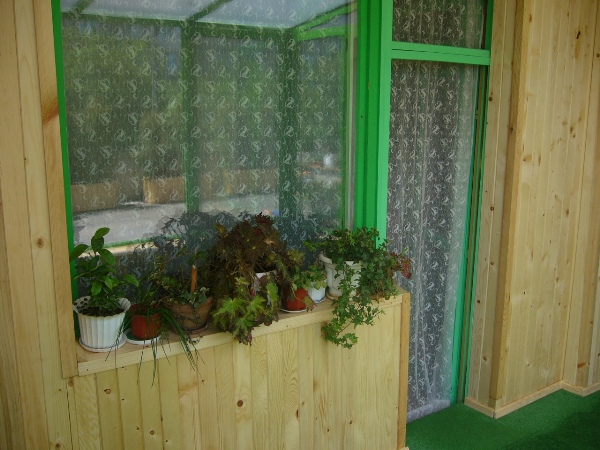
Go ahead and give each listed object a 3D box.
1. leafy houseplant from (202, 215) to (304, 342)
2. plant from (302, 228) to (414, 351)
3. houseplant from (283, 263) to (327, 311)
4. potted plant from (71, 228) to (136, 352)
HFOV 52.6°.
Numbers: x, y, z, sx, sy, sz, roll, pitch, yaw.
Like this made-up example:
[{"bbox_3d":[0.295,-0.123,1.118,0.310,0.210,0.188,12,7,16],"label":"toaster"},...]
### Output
[{"bbox_3d":[-0.207,0.217,2.687,0.500,0.520,0.330,-6,12,-33],"label":"leafy houseplant"},{"bbox_3d":[0.291,0.280,3.036,0.580,0.525,0.330,-6,12,-33],"label":"plant"},{"bbox_3d":[0.018,0.284,2.895,0.230,0.200,0.170,-6,12,-33],"label":"houseplant"},{"bbox_3d":[-0.767,0.236,2.385,0.255,0.455,0.240,-6,12,-33],"label":"potted plant"}]

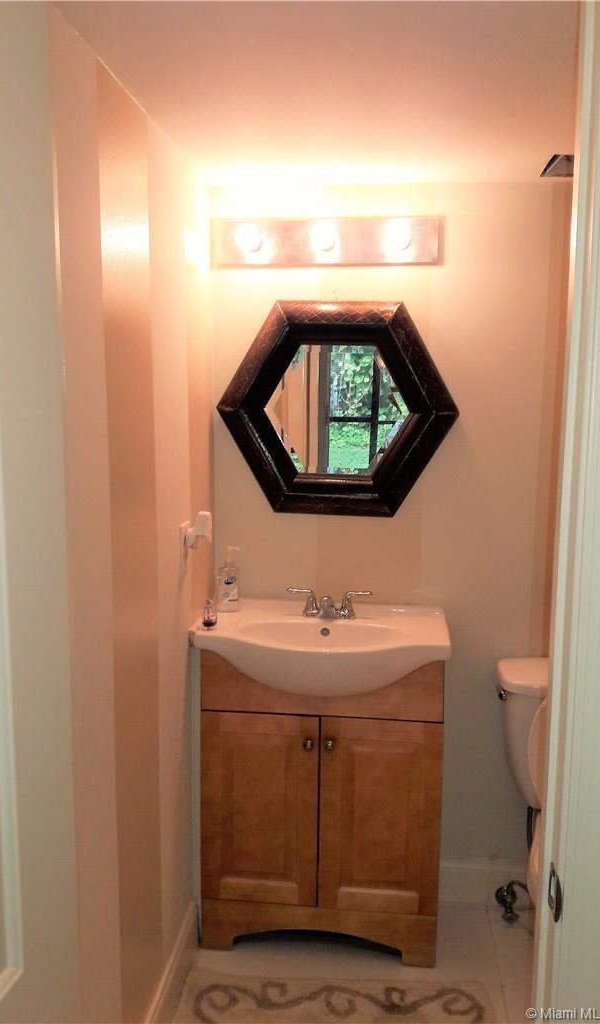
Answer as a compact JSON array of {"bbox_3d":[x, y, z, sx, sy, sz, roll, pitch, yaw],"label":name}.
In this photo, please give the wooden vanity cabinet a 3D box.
[{"bbox_3d":[0.063,0.734,2.248,0.609,0.840,0.307,1,8,6],"label":"wooden vanity cabinet"}]

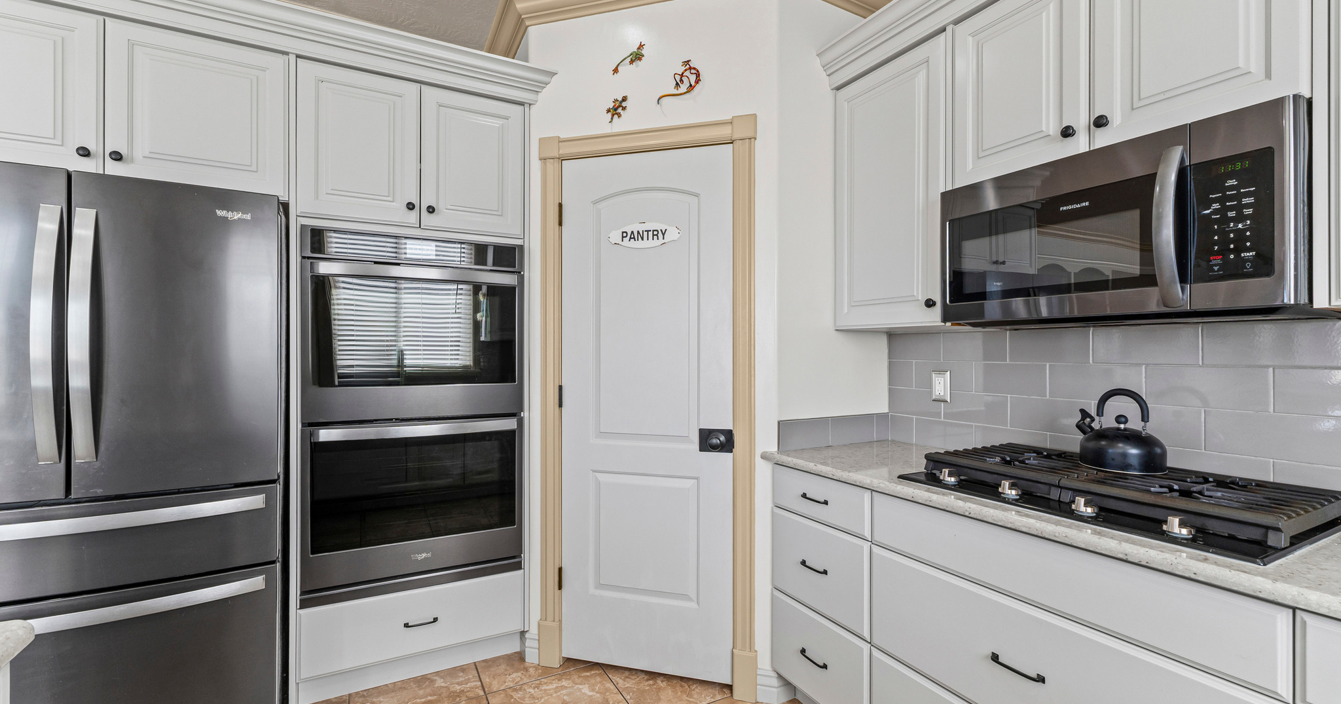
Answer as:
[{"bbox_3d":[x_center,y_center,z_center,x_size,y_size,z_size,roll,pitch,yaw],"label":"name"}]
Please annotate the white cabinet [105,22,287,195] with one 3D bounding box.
[{"bbox_3d":[-1.605,-0.760,1.980,0.462,0.490,0.400,0,0,-28],"label":"white cabinet"}]

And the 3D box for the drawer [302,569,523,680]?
[{"bbox_3d":[-1.039,1.014,2.289,0.771,0.248,0.420,0,0,-28],"label":"drawer"}]

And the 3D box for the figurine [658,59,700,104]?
[{"bbox_3d":[0.035,-1.024,2.124,0.175,0.152,0.025,0,0,17],"label":"figurine"}]

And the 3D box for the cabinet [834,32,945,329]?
[{"bbox_3d":[0.882,-0.542,2.010,0.313,0.909,0.471,0,0,-28],"label":"cabinet"}]

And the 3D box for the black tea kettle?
[{"bbox_3d":[1.170,0.197,1.473,0.176,0.204,0.215,0,0,-9],"label":"black tea kettle"}]

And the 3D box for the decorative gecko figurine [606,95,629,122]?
[{"bbox_3d":[-0.204,-0.950,2.197,0.090,0.106,0.025,0,0,17],"label":"decorative gecko figurine"}]

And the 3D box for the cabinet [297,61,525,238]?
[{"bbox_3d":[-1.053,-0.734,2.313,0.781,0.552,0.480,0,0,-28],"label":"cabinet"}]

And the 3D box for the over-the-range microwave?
[{"bbox_3d":[1.144,-0.278,1.447,0.385,0.419,0.764,0,0,-28],"label":"over-the-range microwave"}]

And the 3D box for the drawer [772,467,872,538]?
[{"bbox_3d":[0.655,0.478,1.915,0.400,0.148,0.444,0,0,-28],"label":"drawer"}]

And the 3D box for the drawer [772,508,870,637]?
[{"bbox_3d":[0.677,0.708,1.940,0.450,0.294,0.454,0,0,-28],"label":"drawer"}]

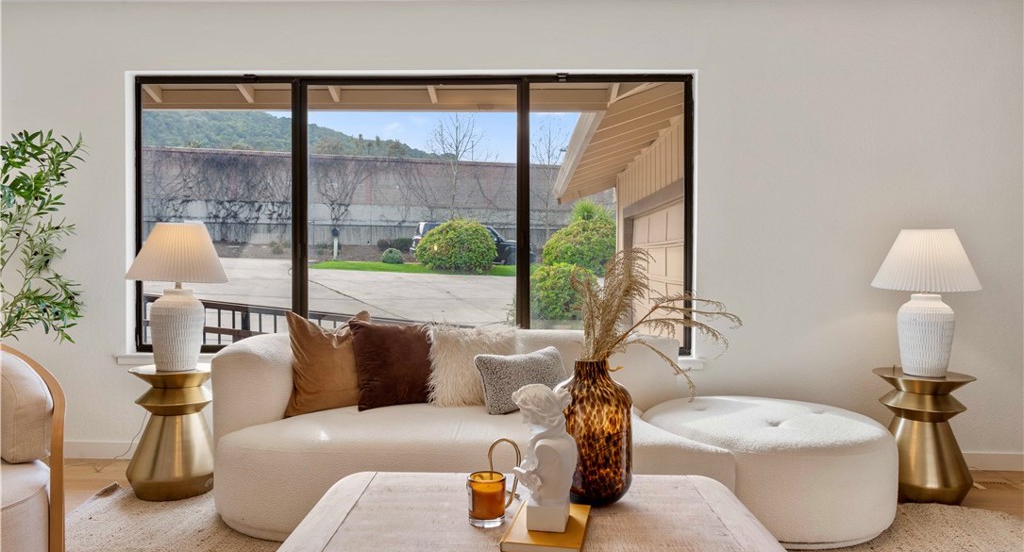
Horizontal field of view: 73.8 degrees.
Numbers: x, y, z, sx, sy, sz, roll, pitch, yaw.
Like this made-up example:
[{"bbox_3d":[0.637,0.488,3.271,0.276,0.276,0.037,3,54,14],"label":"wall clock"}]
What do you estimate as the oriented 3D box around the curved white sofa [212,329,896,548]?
[{"bbox_3d":[0.144,0.636,2.974,2.920,0.735,0.930,0,1,1],"label":"curved white sofa"}]

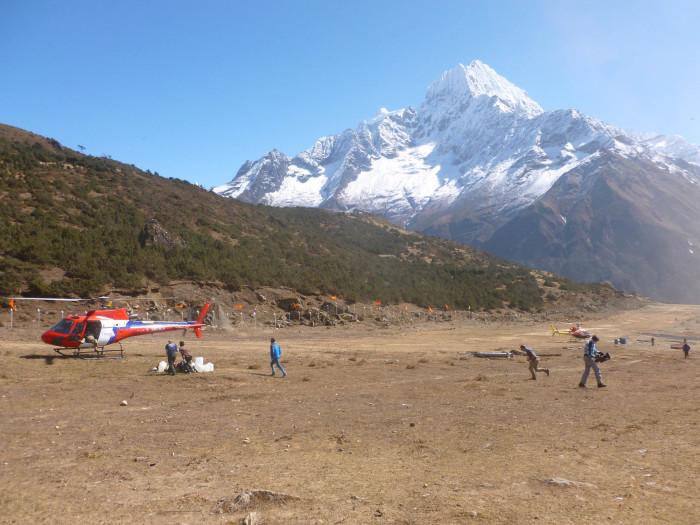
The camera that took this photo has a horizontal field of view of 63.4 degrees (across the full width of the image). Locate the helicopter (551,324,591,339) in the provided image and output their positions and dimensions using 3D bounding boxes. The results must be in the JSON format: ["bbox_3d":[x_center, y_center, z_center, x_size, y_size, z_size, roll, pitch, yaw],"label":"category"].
[{"bbox_3d":[40.121,12.593,102.892,9.000,3.350,11.300,1,-3,-19],"label":"helicopter"}]

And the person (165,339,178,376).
[{"bbox_3d":[-8.260,4.426,26.200,0.550,1.630,0.500,1,-3,-14],"label":"person"}]

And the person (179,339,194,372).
[{"bbox_3d":[-7.739,4.497,26.800,0.700,1.420,0.550,-3,-4,39],"label":"person"}]

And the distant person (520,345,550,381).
[{"bbox_3d":[7.286,3.958,22.300,1.100,1.380,0.520,0,-3,3],"label":"distant person"}]

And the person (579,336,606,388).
[{"bbox_3d":[7.946,3.229,18.400,0.950,1.700,0.580,-1,-3,21],"label":"person"}]

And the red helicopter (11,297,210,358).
[{"bbox_3d":[-12.372,3.670,33.052,9.300,3.350,11.200,-3,-4,39],"label":"red helicopter"}]

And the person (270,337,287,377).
[{"bbox_3d":[-3.018,4.027,23.900,0.700,1.650,0.550,-2,-4,30],"label":"person"}]

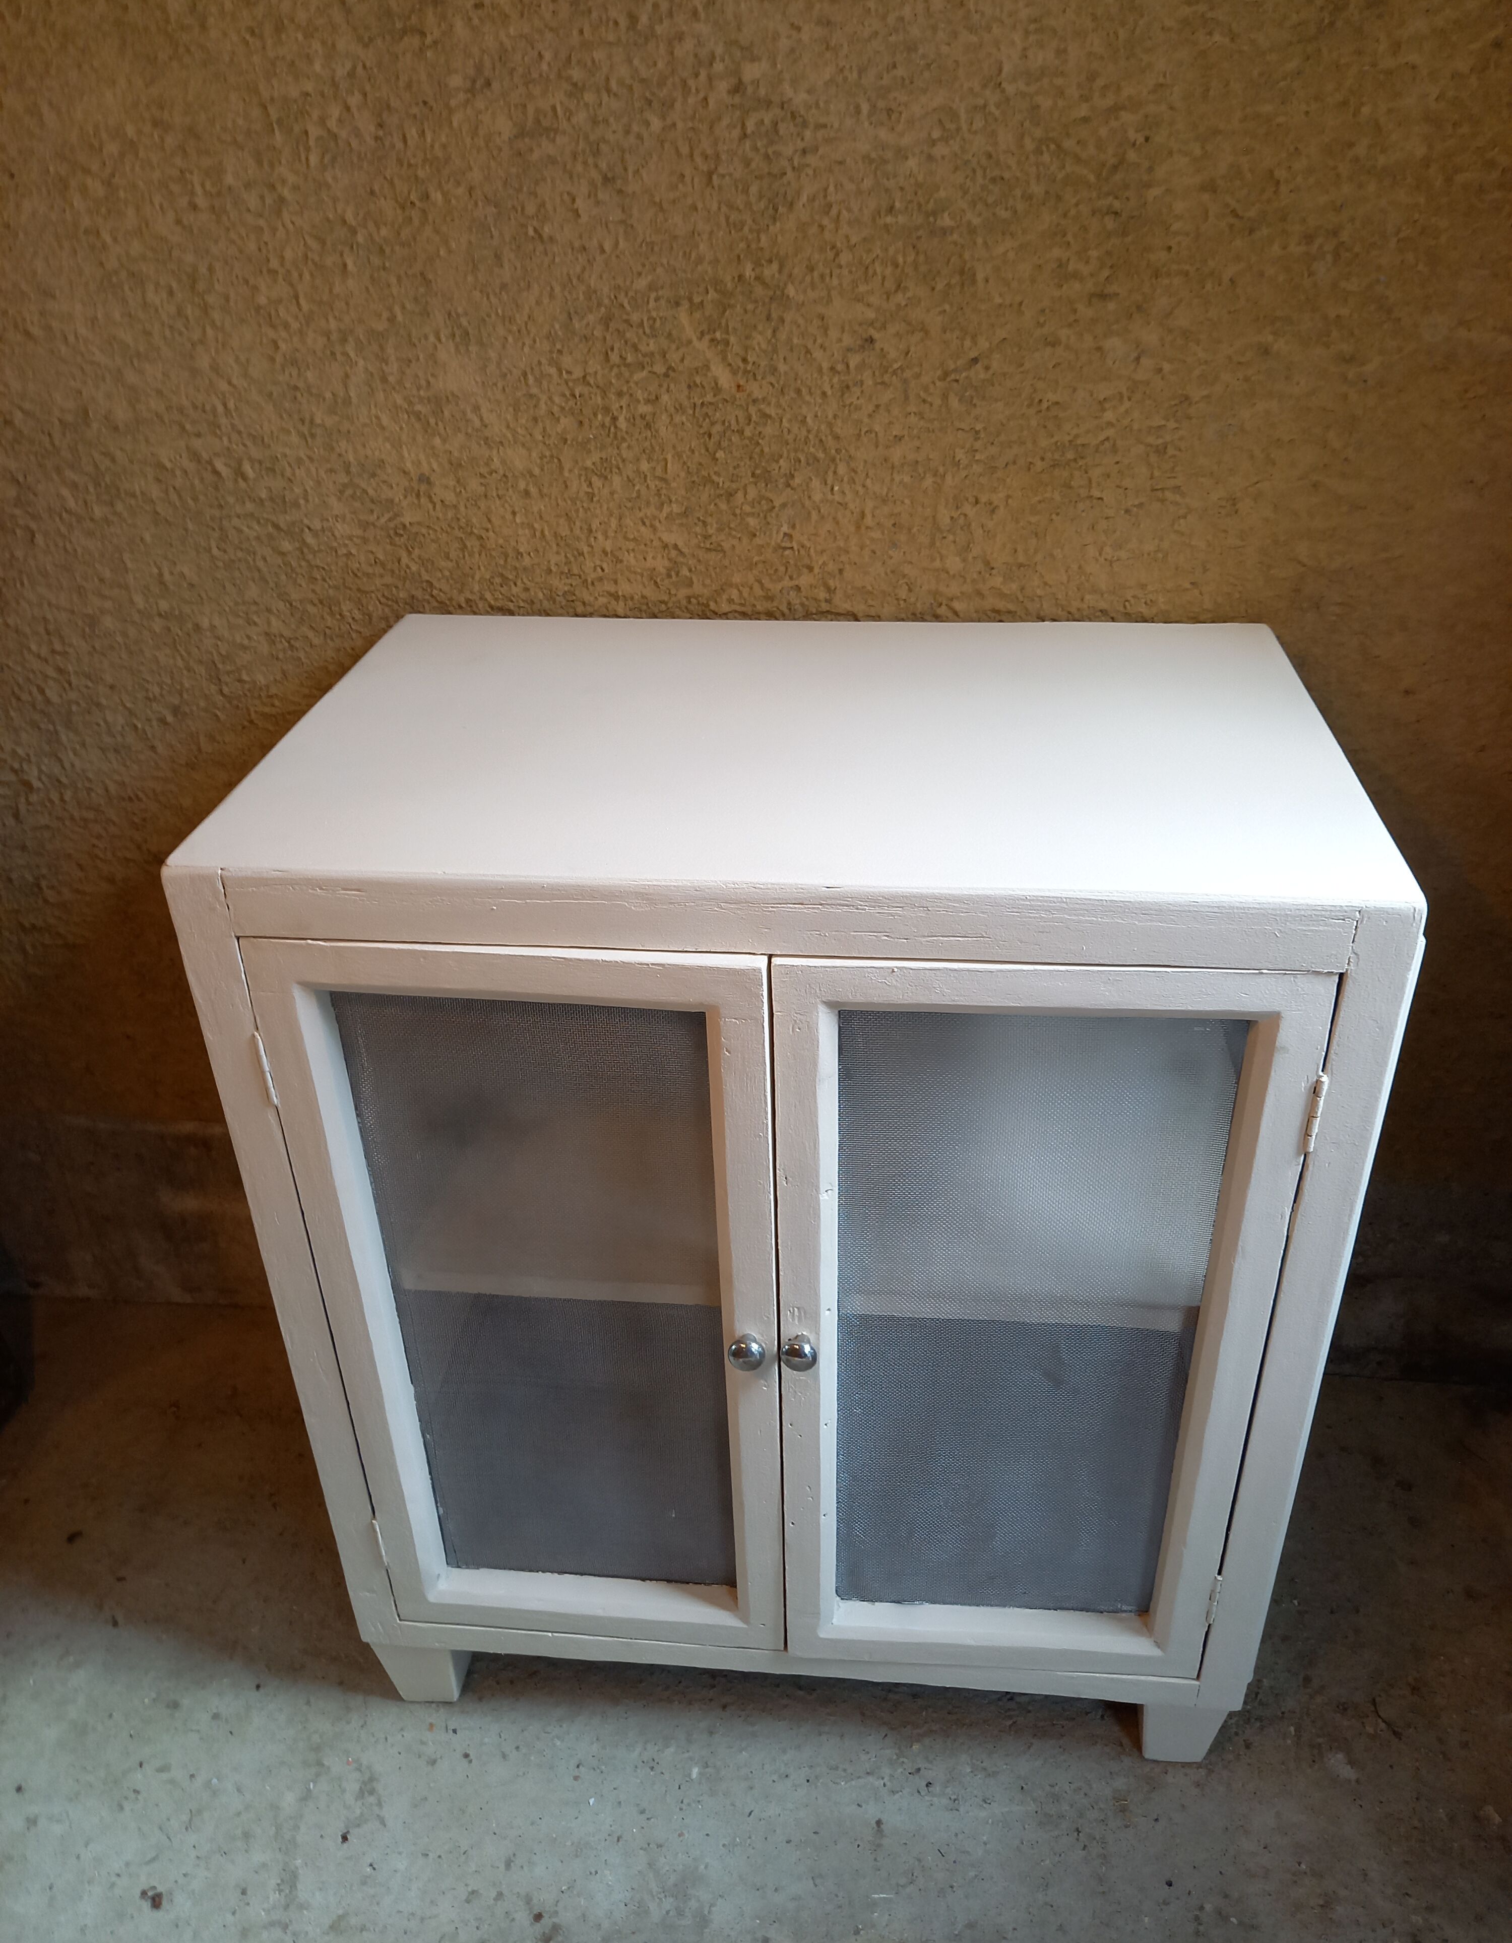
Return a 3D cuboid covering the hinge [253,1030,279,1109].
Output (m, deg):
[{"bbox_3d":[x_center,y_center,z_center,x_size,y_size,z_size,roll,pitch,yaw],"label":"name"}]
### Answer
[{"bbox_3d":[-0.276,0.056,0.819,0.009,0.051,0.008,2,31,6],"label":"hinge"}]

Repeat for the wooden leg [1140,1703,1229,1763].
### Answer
[{"bbox_3d":[0.308,0.533,1.069,0.061,0.066,0.057,2,31,6],"label":"wooden leg"}]

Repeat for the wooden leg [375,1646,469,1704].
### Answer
[{"bbox_3d":[-0.254,0.523,1.136,0.063,0.067,0.057,2,31,6],"label":"wooden leg"}]

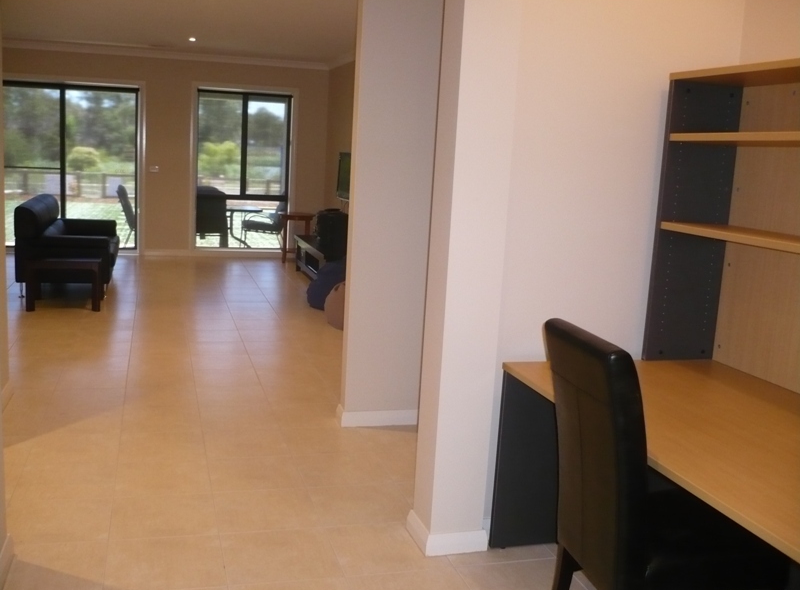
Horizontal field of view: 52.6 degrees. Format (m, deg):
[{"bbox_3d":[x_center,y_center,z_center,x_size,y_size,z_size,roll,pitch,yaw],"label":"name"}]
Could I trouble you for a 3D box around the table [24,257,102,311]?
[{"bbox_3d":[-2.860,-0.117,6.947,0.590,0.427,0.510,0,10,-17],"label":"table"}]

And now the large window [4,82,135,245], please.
[{"bbox_3d":[-4.054,-1.545,9.717,1.720,1.956,0.120,0,10,-17],"label":"large window"}]

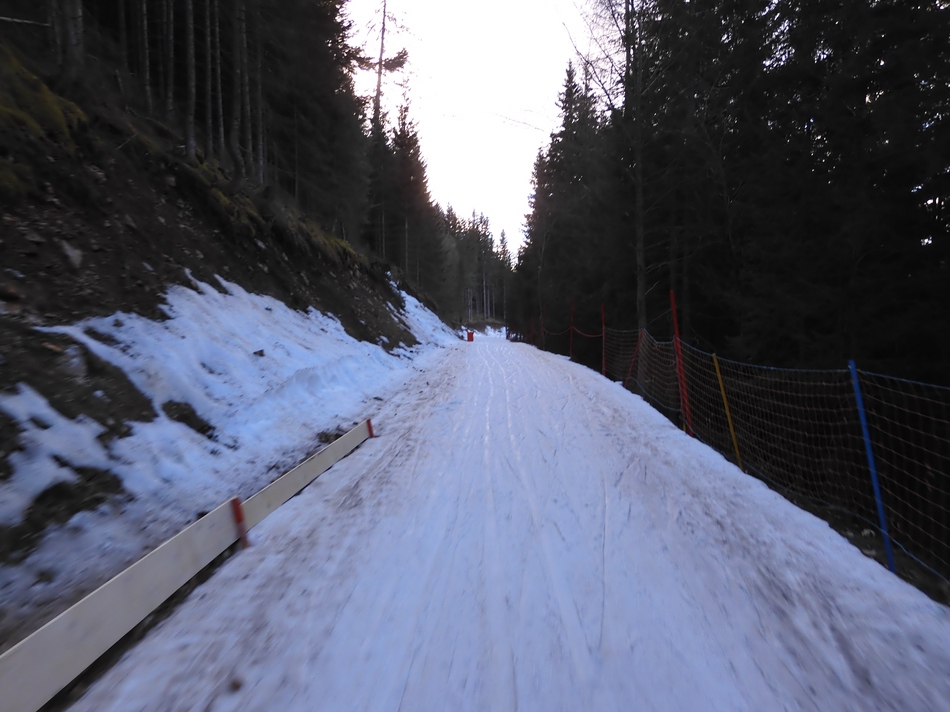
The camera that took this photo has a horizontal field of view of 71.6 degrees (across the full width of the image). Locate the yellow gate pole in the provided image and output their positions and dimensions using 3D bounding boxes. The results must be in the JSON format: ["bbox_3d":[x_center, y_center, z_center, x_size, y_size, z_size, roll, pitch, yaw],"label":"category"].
[{"bbox_3d":[2.060,0.471,5.350,0.030,0.989,0.030,-14,2,0],"label":"yellow gate pole"}]

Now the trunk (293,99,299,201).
[{"bbox_3d":[-7.483,-8.636,27.550,0.140,4.238,0.140,-1,1,0],"label":"trunk"}]

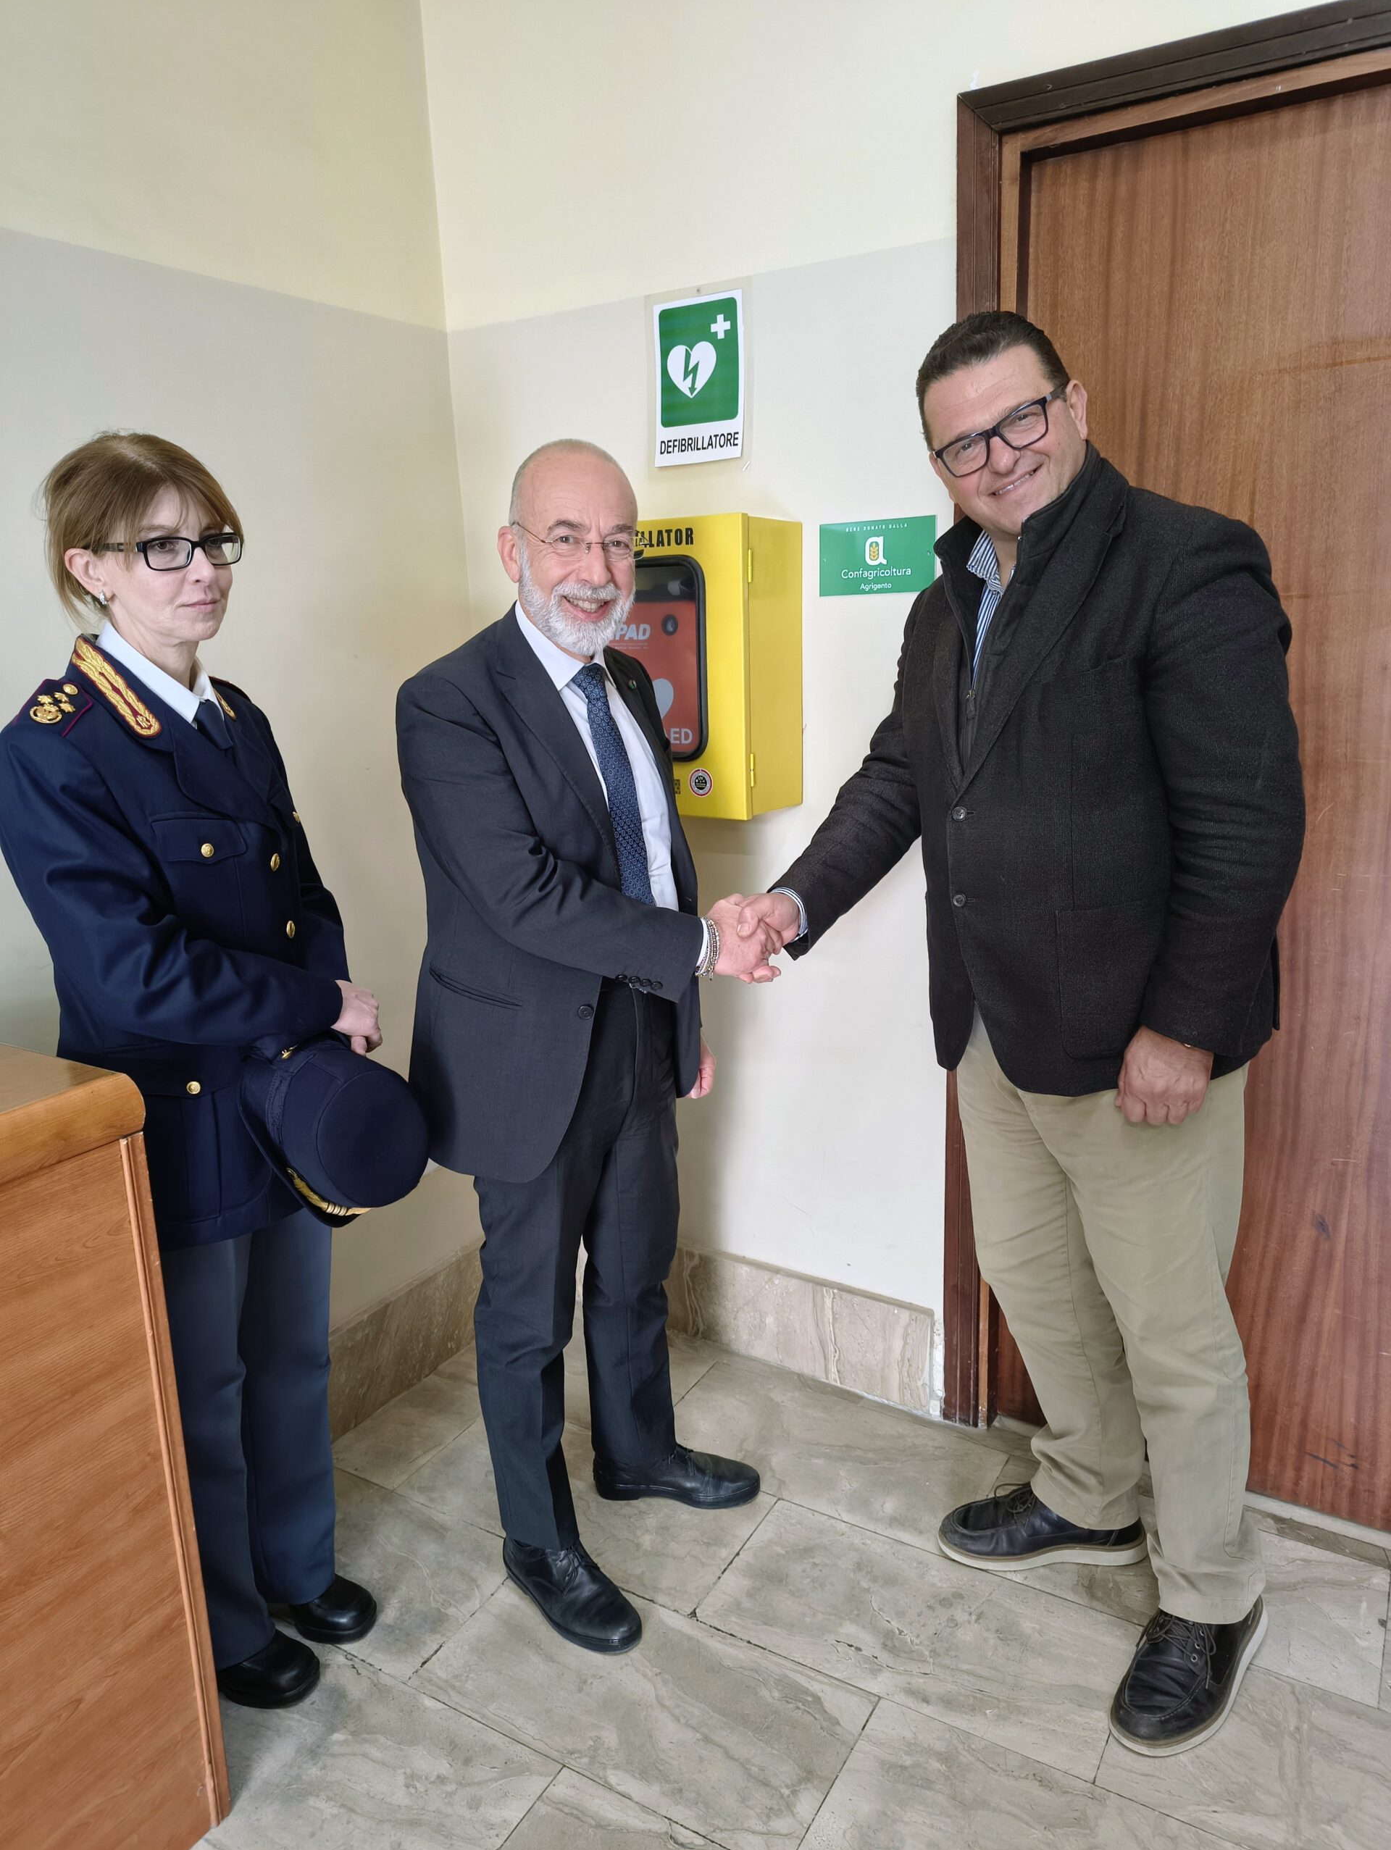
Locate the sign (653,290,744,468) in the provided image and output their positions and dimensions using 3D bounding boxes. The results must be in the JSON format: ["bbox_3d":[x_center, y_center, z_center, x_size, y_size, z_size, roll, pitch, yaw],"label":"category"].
[{"bbox_3d":[0.002,-0.926,2.189,0.172,0.259,0.010,6,16,31],"label":"sign"}]

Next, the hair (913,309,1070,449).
[{"bbox_3d":[0.358,-0.652,1.540,0.170,0.155,0.200,-21,14,27],"label":"hair"}]

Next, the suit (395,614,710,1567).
[{"bbox_3d":[-0.131,0.265,1.828,0.470,1.400,0.530,8,17,35],"label":"suit"}]

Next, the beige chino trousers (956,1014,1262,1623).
[{"bbox_3d":[0.591,0.505,1.783,0.385,0.980,0.407,-8,15,-22],"label":"beige chino trousers"}]

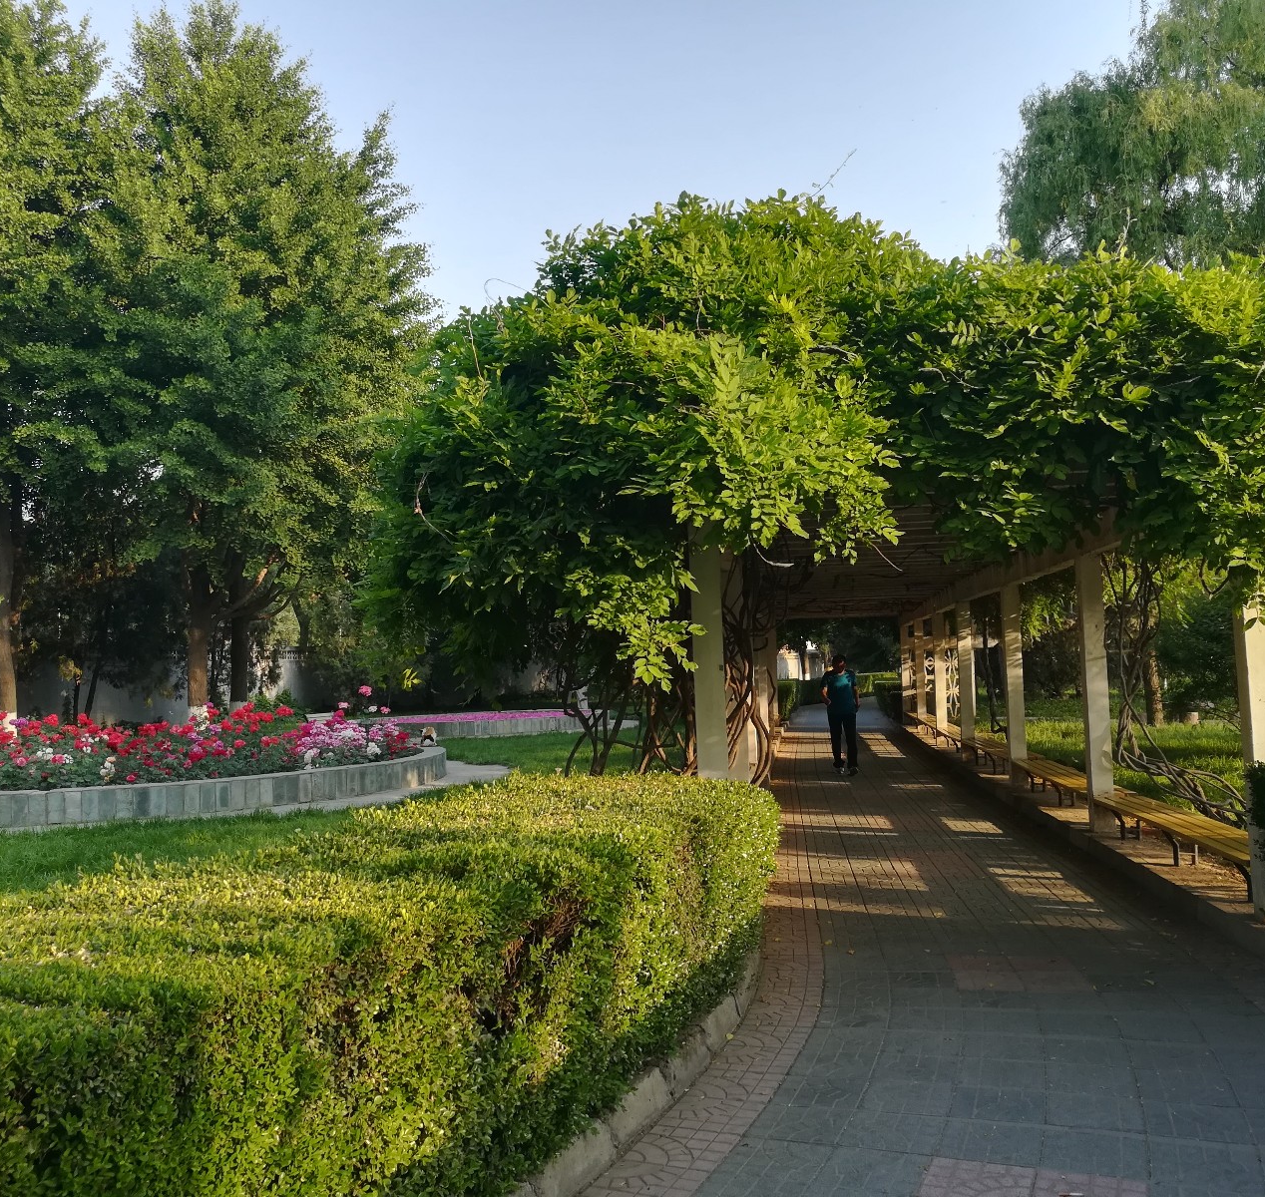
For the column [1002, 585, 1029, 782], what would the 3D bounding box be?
[{"bbox_3d":[4.318,0.994,13.556,0.175,2.249,0.165,-2,-4,7],"label":"column"}]

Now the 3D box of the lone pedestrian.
[{"bbox_3d":[2.960,1.669,17.189,0.550,1.710,0.360,-2,-4,7],"label":"lone pedestrian"}]

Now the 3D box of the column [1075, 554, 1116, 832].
[{"bbox_3d":[3.845,0.787,9.937,0.175,2.249,0.165,-2,-4,7],"label":"column"}]

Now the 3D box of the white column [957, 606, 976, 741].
[{"bbox_3d":[4.791,1.200,17.181,0.175,2.249,0.165,-2,-4,7],"label":"white column"}]

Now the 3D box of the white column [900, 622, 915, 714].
[{"bbox_3d":[5.934,1.699,25.932,0.190,2.249,0.180,-2,-4,7],"label":"white column"}]

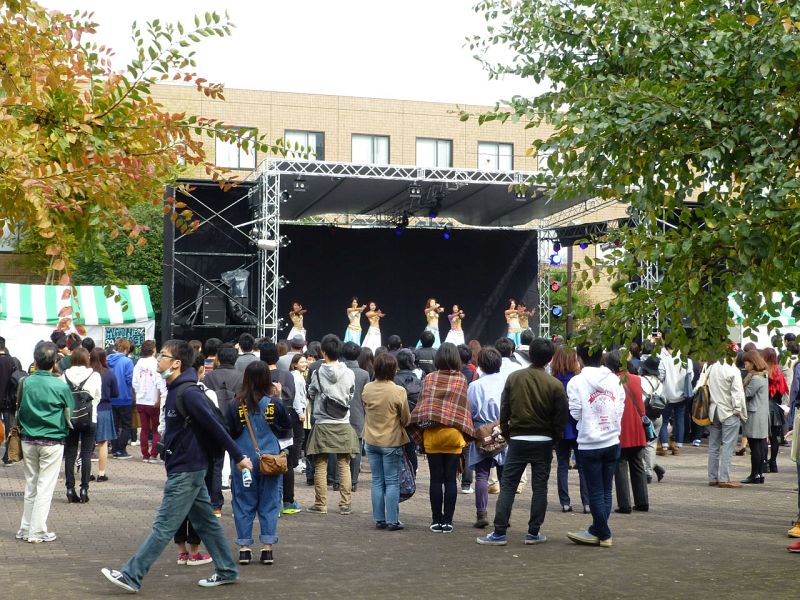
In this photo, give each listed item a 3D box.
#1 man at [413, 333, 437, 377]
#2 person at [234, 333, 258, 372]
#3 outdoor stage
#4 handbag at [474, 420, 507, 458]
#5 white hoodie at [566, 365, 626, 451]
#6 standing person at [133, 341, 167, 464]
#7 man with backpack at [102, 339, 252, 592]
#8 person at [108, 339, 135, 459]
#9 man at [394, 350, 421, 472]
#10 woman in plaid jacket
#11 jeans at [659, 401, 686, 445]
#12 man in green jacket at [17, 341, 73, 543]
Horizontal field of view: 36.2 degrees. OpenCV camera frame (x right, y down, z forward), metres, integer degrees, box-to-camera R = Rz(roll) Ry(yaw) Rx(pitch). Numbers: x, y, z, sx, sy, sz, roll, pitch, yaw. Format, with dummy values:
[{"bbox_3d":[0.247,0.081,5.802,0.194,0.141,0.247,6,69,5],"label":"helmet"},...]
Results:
[{"bbox_3d":[0.381,1.353,17.269,0.520,1.818,0.380,0,-2,0],"label":"man"},{"bbox_3d":[-1.814,1.291,14.544,0.500,1.810,0.380,0,-2,6],"label":"person"},{"bbox_3d":[-0.554,-0.035,29.237,10.700,5.550,6.200,1,-2,-17],"label":"outdoor stage"},{"bbox_3d":[0.810,1.241,10.900,0.310,0.338,0.150,0,-2,-6],"label":"handbag"},{"bbox_3d":[1.663,0.915,10.339,0.510,0.707,0.310,1,-2,-16],"label":"white hoodie"},{"bbox_3d":[-3.459,1.405,16.921,0.480,1.691,0.360,-1,-2,23],"label":"standing person"},{"bbox_3d":[-1.508,1.111,8.271,1.020,1.687,0.580,0,-2,-6],"label":"man with backpack"},{"bbox_3d":[-4.132,1.450,18.145,0.460,1.759,0.330,-1,-2,23],"label":"person"},{"bbox_3d":[0.110,1.418,15.773,0.500,1.586,0.380,0,-2,3],"label":"man"},{"bbox_3d":[0.366,1.207,10.771,0.570,1.666,0.380,0,-2,1],"label":"woman in plaid jacket"},{"bbox_3d":[4.157,1.851,18.630,0.410,0.783,0.270,1,-2,-14],"label":"jeans"},{"bbox_3d":[-3.037,1.194,10.435,0.500,1.698,0.360,-1,-2,20],"label":"man in green jacket"}]

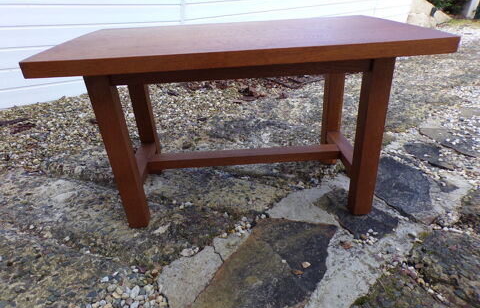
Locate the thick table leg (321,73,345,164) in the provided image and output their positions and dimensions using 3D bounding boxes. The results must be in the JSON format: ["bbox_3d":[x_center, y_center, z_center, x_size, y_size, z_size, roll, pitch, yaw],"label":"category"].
[{"bbox_3d":[0.339,-0.192,1.210,0.053,0.491,0.055,-4,27,-1],"label":"thick table leg"}]

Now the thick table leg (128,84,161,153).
[{"bbox_3d":[-0.341,-0.146,1.190,0.053,0.484,0.055,-4,28,-1],"label":"thick table leg"}]

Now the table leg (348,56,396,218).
[{"bbox_3d":[0.358,-0.045,0.922,0.053,0.488,0.055,-4,27,-1],"label":"table leg"}]

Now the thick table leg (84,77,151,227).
[{"bbox_3d":[-0.323,-0.002,0.908,0.053,0.481,0.055,-5,29,-1],"label":"thick table leg"}]

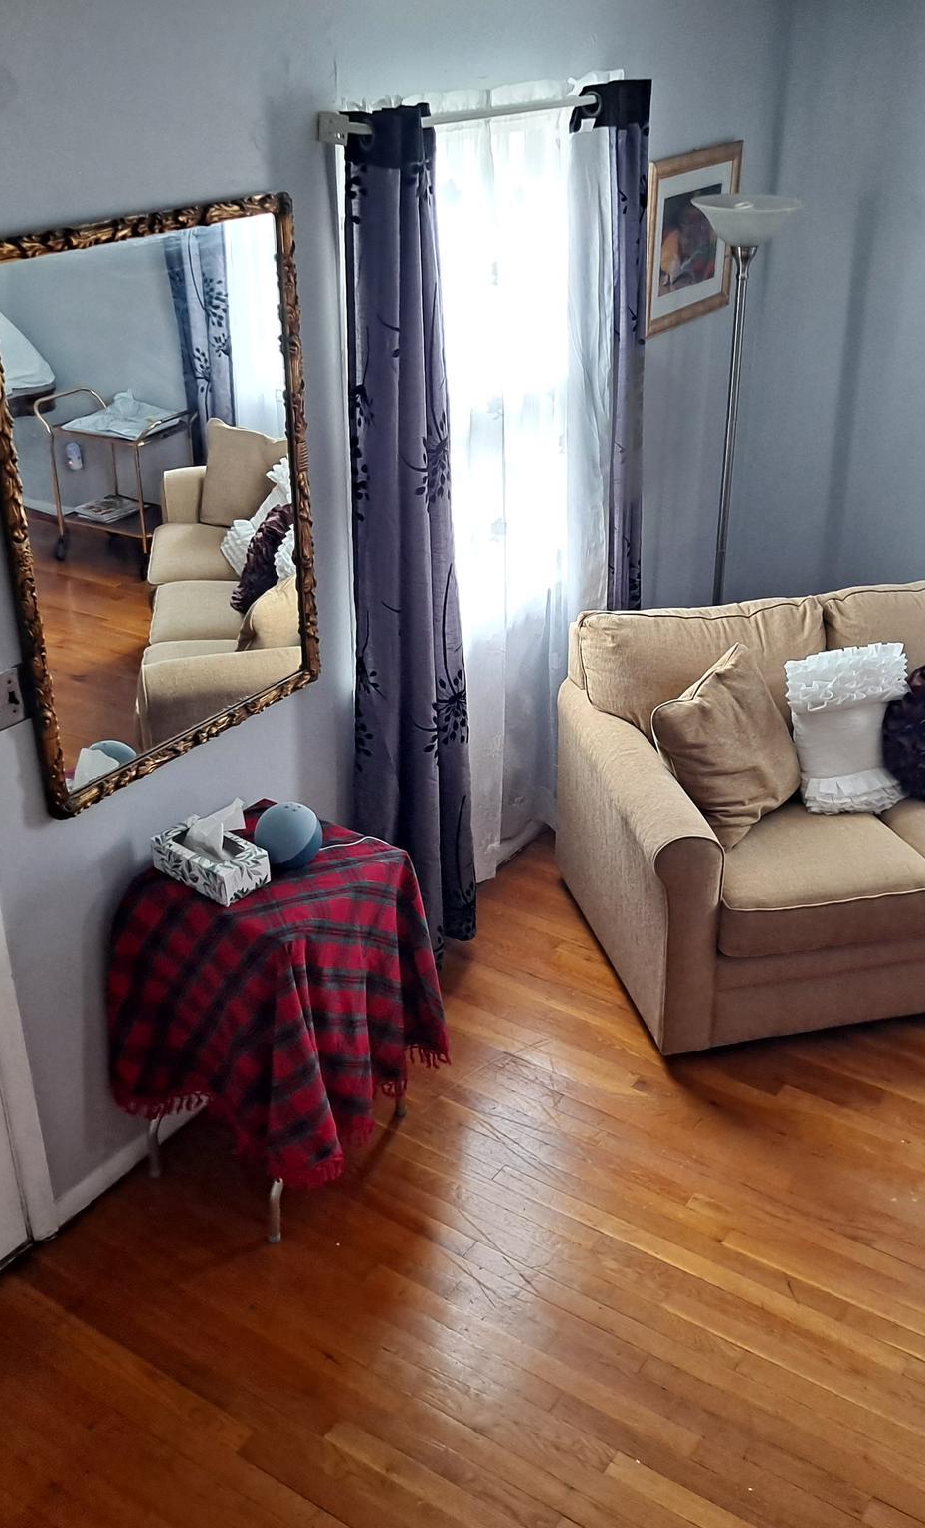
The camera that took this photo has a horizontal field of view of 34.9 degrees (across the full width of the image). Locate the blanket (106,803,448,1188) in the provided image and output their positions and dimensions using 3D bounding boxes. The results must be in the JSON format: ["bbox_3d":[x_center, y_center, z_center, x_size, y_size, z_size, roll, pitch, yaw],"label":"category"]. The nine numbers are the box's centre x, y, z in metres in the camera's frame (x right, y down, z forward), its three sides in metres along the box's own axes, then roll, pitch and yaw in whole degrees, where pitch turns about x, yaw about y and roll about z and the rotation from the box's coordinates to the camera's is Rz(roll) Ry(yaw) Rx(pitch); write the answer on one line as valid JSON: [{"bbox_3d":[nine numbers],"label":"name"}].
[{"bbox_3d":[-0.399,0.502,3.252,0.500,0.600,0.560,18,33,31],"label":"blanket"}]

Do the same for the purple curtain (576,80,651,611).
[{"bbox_3d":[0.413,-0.759,4.192,0.140,2.140,0.400,18,33,31],"label":"purple curtain"}]

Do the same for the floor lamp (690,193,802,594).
[{"bbox_3d":[0.821,-0.800,4.662,0.310,1.830,0.310,18,33,31],"label":"floor lamp"}]

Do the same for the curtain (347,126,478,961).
[{"bbox_3d":[-0.112,-0.397,3.515,0.140,2.140,0.430,18,33,31],"label":"curtain"}]

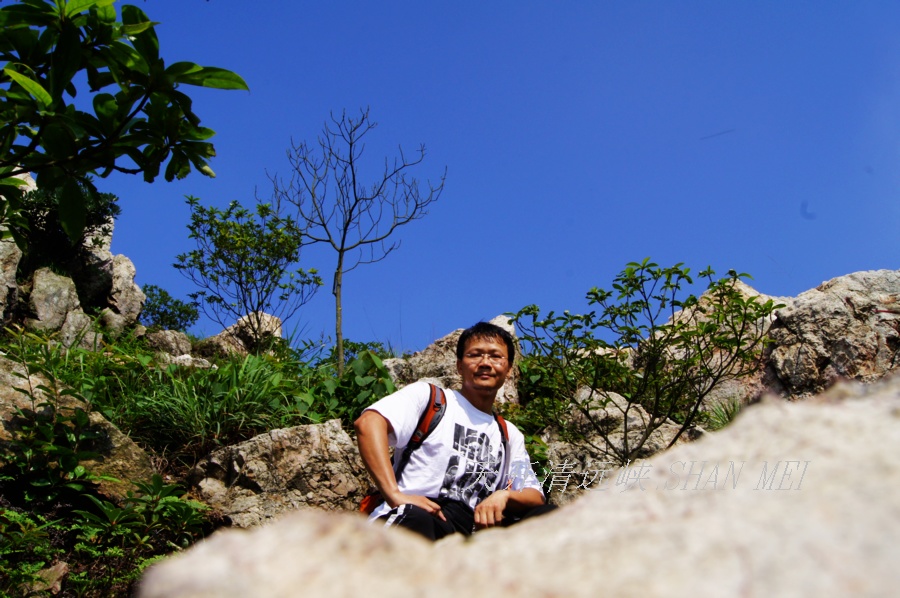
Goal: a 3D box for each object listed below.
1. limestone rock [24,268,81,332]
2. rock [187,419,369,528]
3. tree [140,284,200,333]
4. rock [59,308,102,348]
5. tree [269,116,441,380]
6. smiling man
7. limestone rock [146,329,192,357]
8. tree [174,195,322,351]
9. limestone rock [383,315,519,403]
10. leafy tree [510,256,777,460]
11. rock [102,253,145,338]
[{"bbox_3d":[-3.859,0.024,8.000,0.544,0.621,0.500,0,-11,0],"label":"limestone rock"},{"bbox_3d":[-0.671,0.707,3.300,0.769,0.443,0.550,0,-11,0],"label":"rock"},{"bbox_3d":[-3.416,0.127,10.000,0.728,0.589,0.700,0,-11,0],"label":"tree"},{"bbox_3d":[-3.452,0.285,7.700,0.411,0.381,0.380,0,-11,0],"label":"rock"},{"bbox_3d":[-0.655,-0.397,5.900,1.231,1.933,1.150,0,-11,0],"label":"tree"},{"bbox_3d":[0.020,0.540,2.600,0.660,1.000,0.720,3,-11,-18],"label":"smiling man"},{"bbox_3d":[-2.553,0.405,7.500,0.419,0.265,0.350,0,-11,0],"label":"limestone rock"},{"bbox_3d":[-1.589,-0.201,6.500,1.167,1.246,1.050,0,-11,0],"label":"tree"},{"bbox_3d":[0.003,0.351,4.700,0.776,0.509,0.600,0,-11,0],"label":"limestone rock"},{"bbox_3d":[0.935,0.319,3.900,1.220,0.980,1.000,0,-10,0],"label":"leafy tree"},{"bbox_3d":[-3.249,-0.035,8.200,0.418,0.791,0.500,0,-11,0],"label":"rock"}]

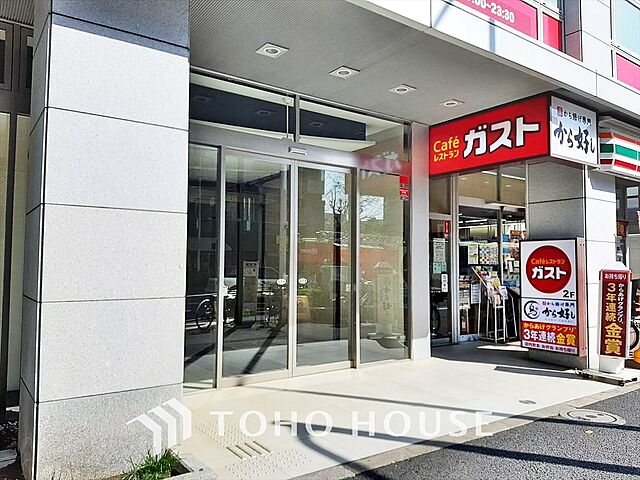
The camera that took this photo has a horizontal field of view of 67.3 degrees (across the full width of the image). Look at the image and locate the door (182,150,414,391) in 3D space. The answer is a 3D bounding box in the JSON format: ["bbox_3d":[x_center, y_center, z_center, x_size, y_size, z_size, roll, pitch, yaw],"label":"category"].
[{"bbox_3d":[-0.142,0.242,5.990,3.494,2.861,0.174,2,-3,-36],"label":"door"}]

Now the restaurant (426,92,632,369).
[{"bbox_3d":[2.959,0.042,7.375,2.277,3.451,2.465,2,-3,-36],"label":"restaurant"}]

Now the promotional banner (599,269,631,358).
[{"bbox_3d":[3.660,0.917,5.974,0.090,1.080,0.360,3,-3,-44],"label":"promotional banner"}]

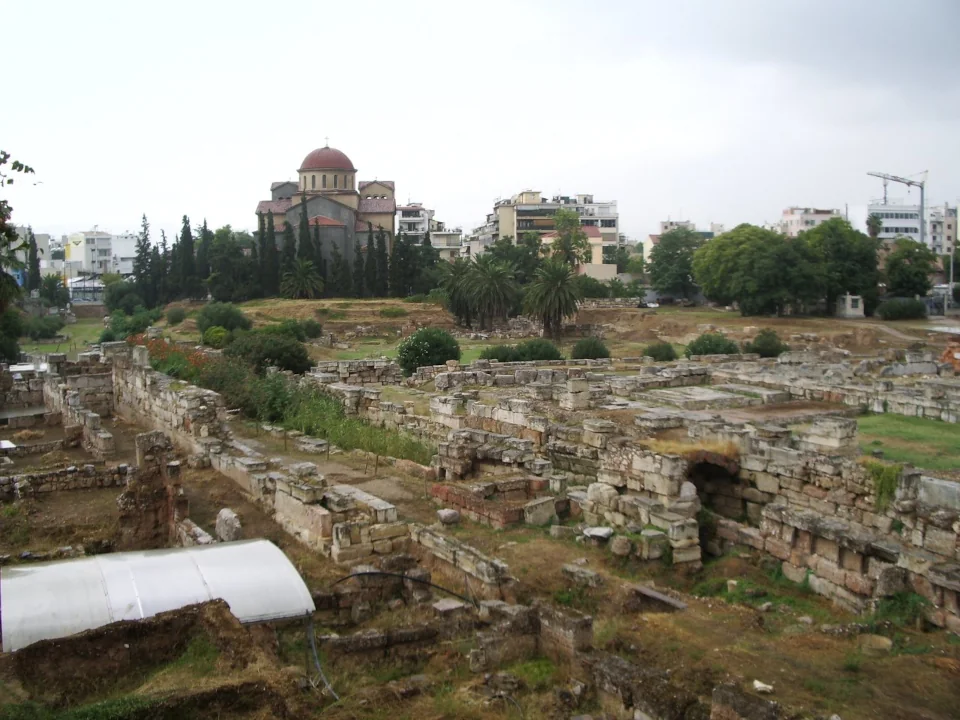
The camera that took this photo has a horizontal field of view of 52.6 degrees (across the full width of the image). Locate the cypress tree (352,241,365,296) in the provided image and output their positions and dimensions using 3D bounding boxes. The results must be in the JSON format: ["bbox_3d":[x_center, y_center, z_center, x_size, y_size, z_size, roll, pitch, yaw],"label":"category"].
[{"bbox_3d":[-20.029,-15.001,160.000,1.980,9.730,1.980,0,4,0],"label":"cypress tree"}]

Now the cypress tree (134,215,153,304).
[{"bbox_3d":[-52.004,-15.300,150.000,2.780,14.370,2.700,0,4,0],"label":"cypress tree"}]

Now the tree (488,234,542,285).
[{"bbox_3d":[5.154,-13.968,145.000,8.660,10.160,8.230,0,4,0],"label":"tree"}]

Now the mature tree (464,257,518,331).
[{"bbox_3d":[1.320,-8.422,122.000,7.290,9.680,7.290,0,4,0],"label":"mature tree"}]

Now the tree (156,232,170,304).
[{"bbox_3d":[-48.910,-14.300,150.000,2.160,11.440,2.300,0,4,0],"label":"tree"}]

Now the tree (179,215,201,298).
[{"bbox_3d":[-45.490,-16.050,152.000,3.450,13.470,3.300,0,4,0],"label":"tree"}]

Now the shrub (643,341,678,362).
[{"bbox_3d":[14.880,-0.660,80.000,2.970,1.900,2.700,0,4,0],"label":"shrub"}]

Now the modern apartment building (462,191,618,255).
[{"bbox_3d":[14.295,-25.516,222.000,33.430,23.540,17.000,0,4,0],"label":"modern apartment building"}]

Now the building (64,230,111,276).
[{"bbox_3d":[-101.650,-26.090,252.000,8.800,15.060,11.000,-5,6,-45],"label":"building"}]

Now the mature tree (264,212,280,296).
[{"bbox_3d":[-34.206,-17.391,160.000,2.640,14.180,2.640,0,4,0],"label":"mature tree"}]

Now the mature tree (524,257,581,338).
[{"bbox_3d":[8.370,-7.210,112.000,6.460,9.460,6.400,0,4,0],"label":"mature tree"}]

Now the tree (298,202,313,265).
[{"bbox_3d":[-28.945,-18.744,161.000,2.650,17.090,2.650,0,4,0],"label":"tree"}]

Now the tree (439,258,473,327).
[{"bbox_3d":[-2.492,-8.328,118.000,5.349,8.510,5.189,0,4,0],"label":"tree"}]

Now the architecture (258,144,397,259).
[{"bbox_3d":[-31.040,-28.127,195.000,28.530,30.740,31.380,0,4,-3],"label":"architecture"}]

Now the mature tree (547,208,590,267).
[{"bbox_3d":[13.113,-15.617,143.000,6.630,13.410,6.300,0,4,0],"label":"mature tree"}]

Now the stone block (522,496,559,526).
[{"bbox_3d":[1.547,3.908,25.093,0.850,0.660,0.450,-2,5,-22],"label":"stone block"}]

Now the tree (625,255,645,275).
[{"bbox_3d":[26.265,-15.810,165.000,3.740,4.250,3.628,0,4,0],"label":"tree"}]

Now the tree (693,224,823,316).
[{"bbox_3d":[38.311,-12.356,134.000,17.950,12.700,14.500,0,4,0],"label":"tree"}]

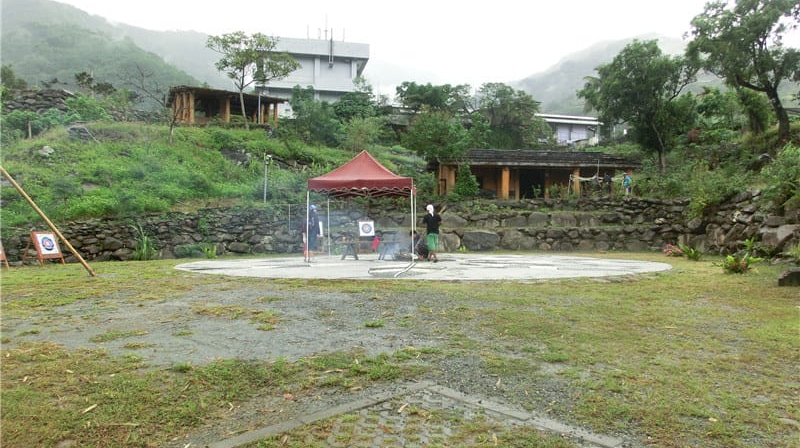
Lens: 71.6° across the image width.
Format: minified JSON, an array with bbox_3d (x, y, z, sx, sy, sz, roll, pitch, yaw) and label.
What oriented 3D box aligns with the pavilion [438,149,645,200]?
[{"bbox_3d":[8.100,-3.100,34.700,12.600,3.150,5.000,-1,1,-12],"label":"pavilion"}]

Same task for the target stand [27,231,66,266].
[{"bbox_3d":[-9.560,0.660,14.900,0.750,0.950,0.680,0,1,18],"label":"target stand"}]

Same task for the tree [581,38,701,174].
[{"bbox_3d":[15.400,-7.900,36.500,7.600,8.600,7.000,-1,1,0],"label":"tree"}]

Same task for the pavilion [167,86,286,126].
[{"bbox_3d":[-13.000,-8.800,41.500,4.500,2.800,7.600,0,2,43],"label":"pavilion"}]

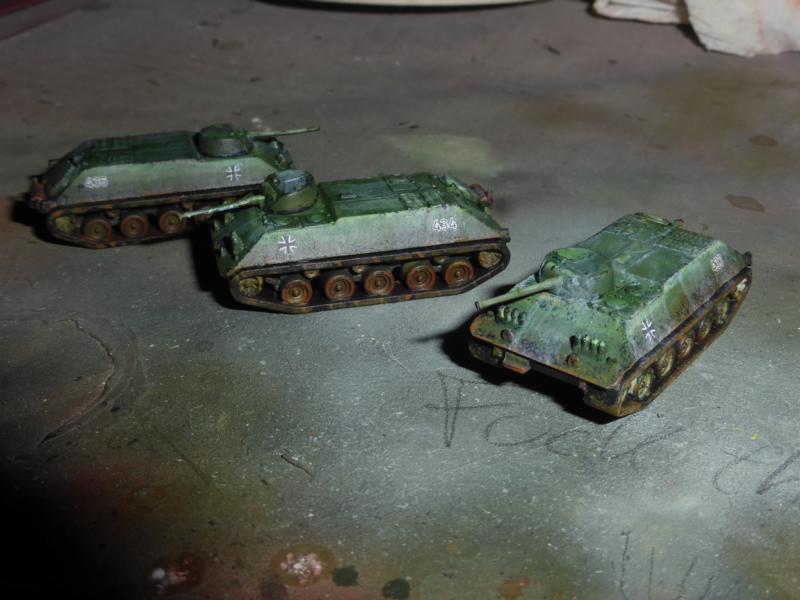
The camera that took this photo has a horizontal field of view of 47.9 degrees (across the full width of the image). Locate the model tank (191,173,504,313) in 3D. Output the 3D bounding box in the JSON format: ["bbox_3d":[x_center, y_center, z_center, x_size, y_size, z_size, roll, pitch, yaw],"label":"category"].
[{"bbox_3d":[-0.012,-0.015,0.200,0.068,0.025,0.028,-7,27,-13],"label":"model tank"}]

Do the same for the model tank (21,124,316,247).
[{"bbox_3d":[-0.057,-0.033,0.237,0.068,0.025,0.028,-8,27,-14],"label":"model tank"}]

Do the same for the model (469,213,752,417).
[{"bbox_3d":[0.040,0.000,0.167,0.028,0.025,0.068,19,32,35],"label":"model"}]

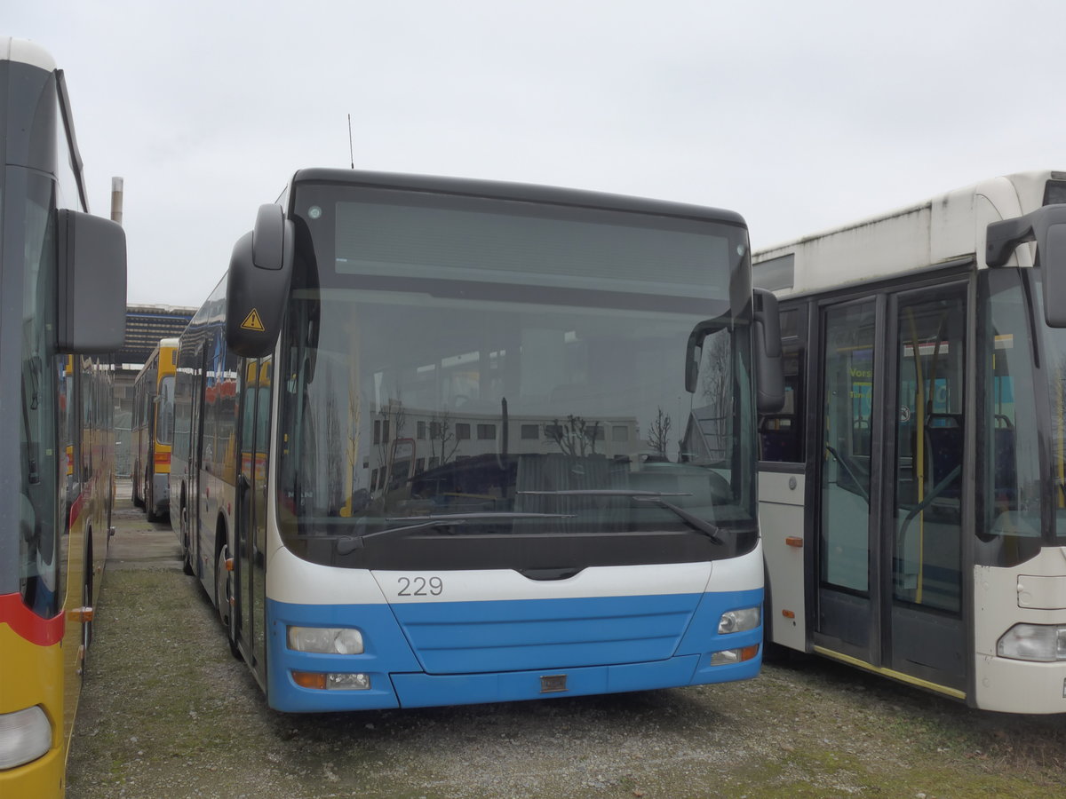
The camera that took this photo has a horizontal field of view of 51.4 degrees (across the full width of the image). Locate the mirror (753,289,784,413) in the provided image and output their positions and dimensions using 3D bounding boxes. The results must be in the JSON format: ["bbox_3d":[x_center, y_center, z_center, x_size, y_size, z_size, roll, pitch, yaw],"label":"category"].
[{"bbox_3d":[1.232,-0.261,5.859,0.210,0.640,0.180,2,-2,-33],"label":"mirror"}]

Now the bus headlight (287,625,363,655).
[{"bbox_3d":[-0.890,1.032,4.760,0.325,0.115,0.100,1,-2,-10],"label":"bus headlight"}]

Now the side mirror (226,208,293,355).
[{"bbox_3d":[-1.130,-0.487,4.585,0.260,0.625,0.190,1,-2,-7],"label":"side mirror"}]

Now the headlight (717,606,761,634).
[{"bbox_3d":[1.025,1.090,5.483,0.325,0.115,0.100,2,-2,-32],"label":"headlight"}]

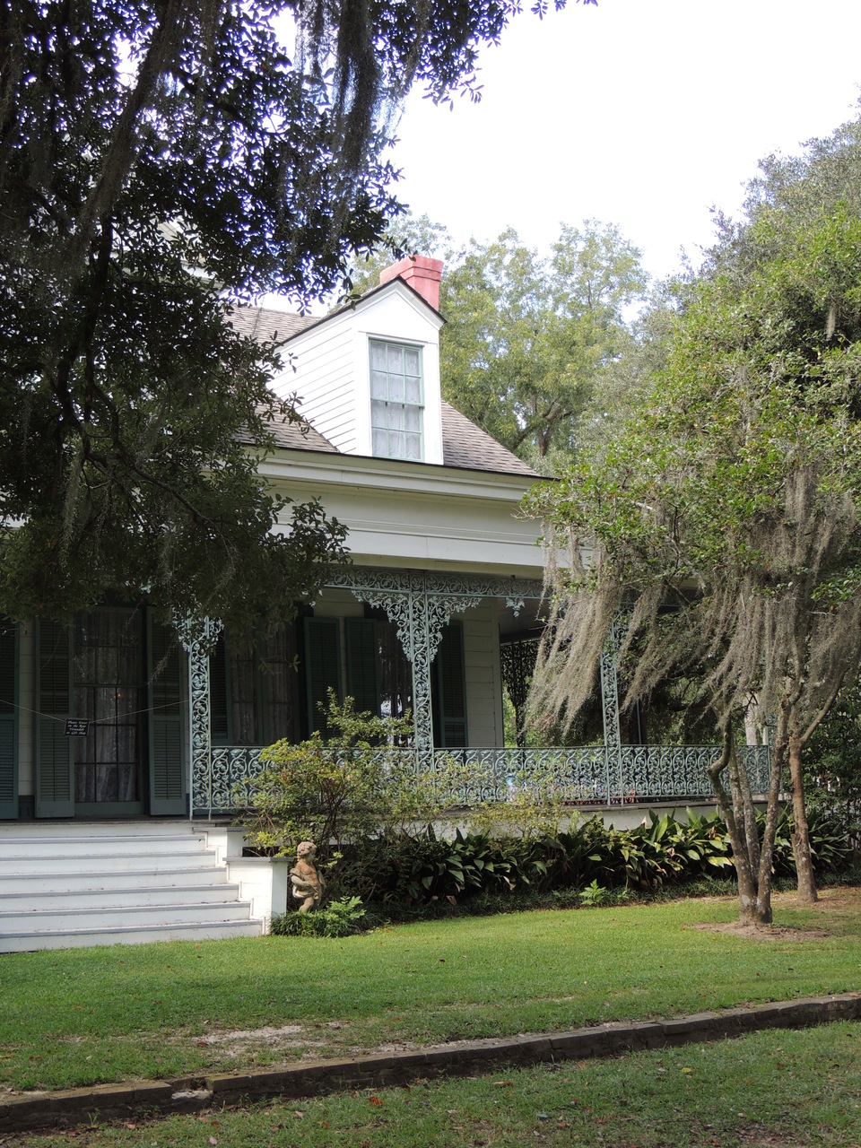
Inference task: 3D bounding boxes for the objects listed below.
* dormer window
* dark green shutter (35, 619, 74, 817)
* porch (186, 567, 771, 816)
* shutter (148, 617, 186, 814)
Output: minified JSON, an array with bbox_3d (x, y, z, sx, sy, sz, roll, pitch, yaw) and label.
[{"bbox_3d":[-0.466,-2.477,22.485,0.958,1.803,0.128,4,-11,-33],"label":"dormer window"},{"bbox_3d":[-4.948,1.798,20.611,0.523,2.802,0.051,4,-11,-33],"label":"dark green shutter"},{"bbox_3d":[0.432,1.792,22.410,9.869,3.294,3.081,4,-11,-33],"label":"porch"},{"bbox_3d":[-3.612,1.897,21.483,0.526,2.806,0.051,4,-11,-33],"label":"shutter"}]

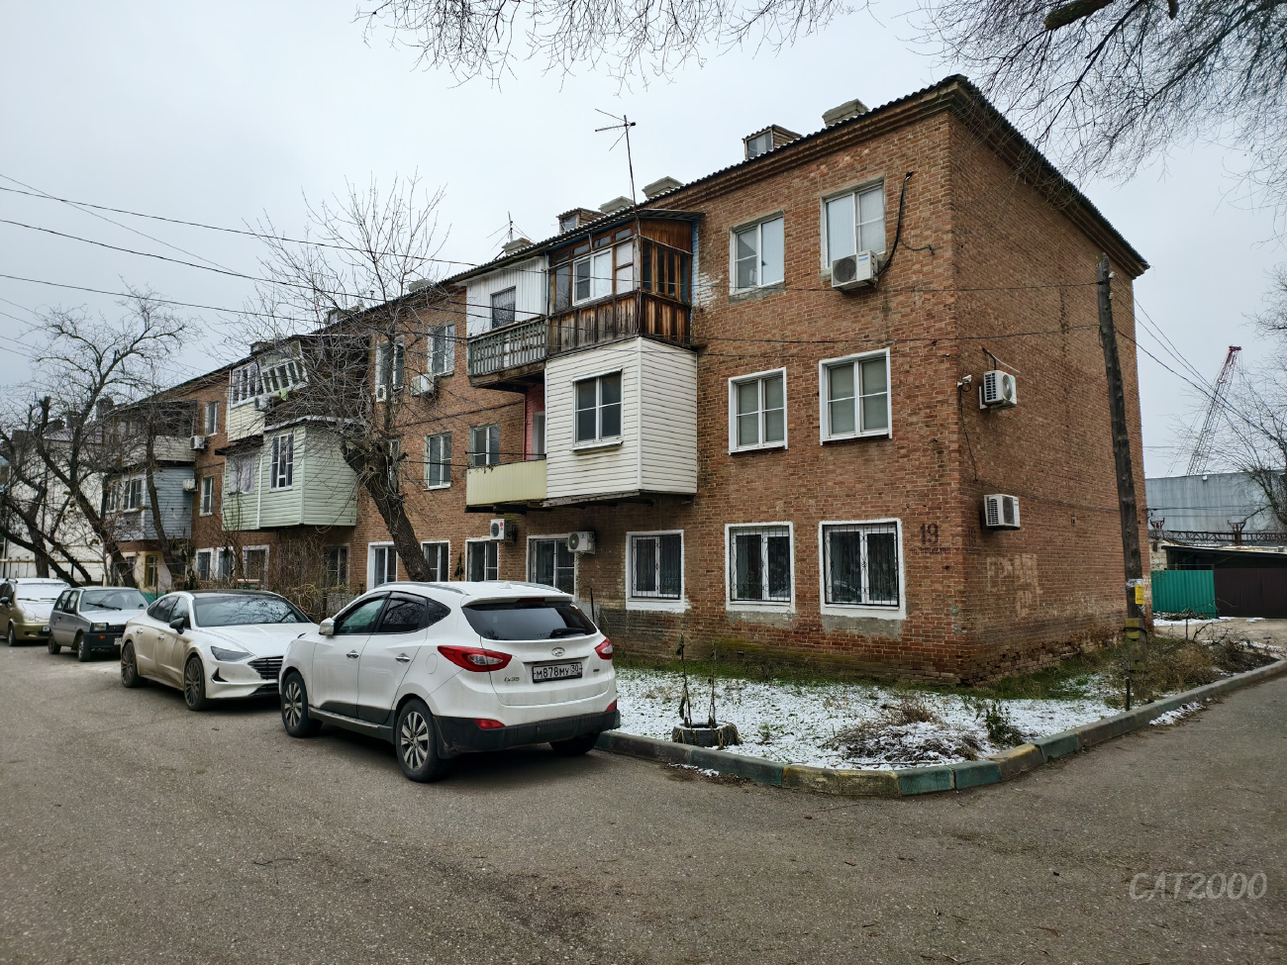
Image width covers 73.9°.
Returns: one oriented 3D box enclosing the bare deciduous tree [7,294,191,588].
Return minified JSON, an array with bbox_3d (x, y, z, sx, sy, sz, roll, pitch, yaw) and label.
[{"bbox_3d":[-15.031,-0.594,23.500,4.900,9.100,4.500,4,-7,-33],"label":"bare deciduous tree"}]

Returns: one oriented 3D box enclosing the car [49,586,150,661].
[{"bbox_3d":[-11.165,2.892,17.805,3.200,1.400,1.420,-6,-8,43],"label":"car"}]

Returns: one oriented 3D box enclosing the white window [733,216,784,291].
[{"bbox_3d":[2.287,-4.439,16.890,1.260,1.280,0.130,-5,-8,43],"label":"white window"}]

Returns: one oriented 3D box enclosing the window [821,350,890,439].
[{"bbox_3d":[3.775,-1.482,15.169,1.380,1.560,0.150,-5,-8,43],"label":"window"}]

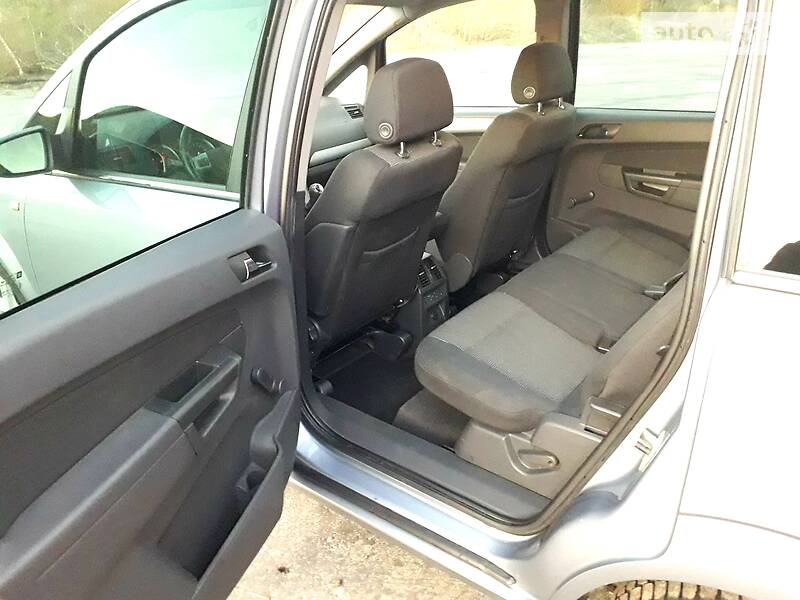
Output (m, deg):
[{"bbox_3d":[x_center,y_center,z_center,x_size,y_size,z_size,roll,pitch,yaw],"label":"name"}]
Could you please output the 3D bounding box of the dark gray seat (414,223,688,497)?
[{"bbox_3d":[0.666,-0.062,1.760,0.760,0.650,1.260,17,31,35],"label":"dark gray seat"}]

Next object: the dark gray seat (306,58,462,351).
[{"bbox_3d":[-0.185,-0.258,1.902,0.740,0.900,0.520,17,31,35],"label":"dark gray seat"}]

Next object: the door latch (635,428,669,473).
[{"bbox_3d":[0.420,0.252,1.046,0.036,0.072,0.036,17,27,3],"label":"door latch"}]

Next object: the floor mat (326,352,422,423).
[{"bbox_3d":[-0.040,0.258,2.014,0.370,0.025,0.420,17,31,35],"label":"floor mat"}]

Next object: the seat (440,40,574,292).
[{"bbox_3d":[0.272,-0.504,2.400,0.740,0.900,0.520,17,31,35],"label":"seat"}]

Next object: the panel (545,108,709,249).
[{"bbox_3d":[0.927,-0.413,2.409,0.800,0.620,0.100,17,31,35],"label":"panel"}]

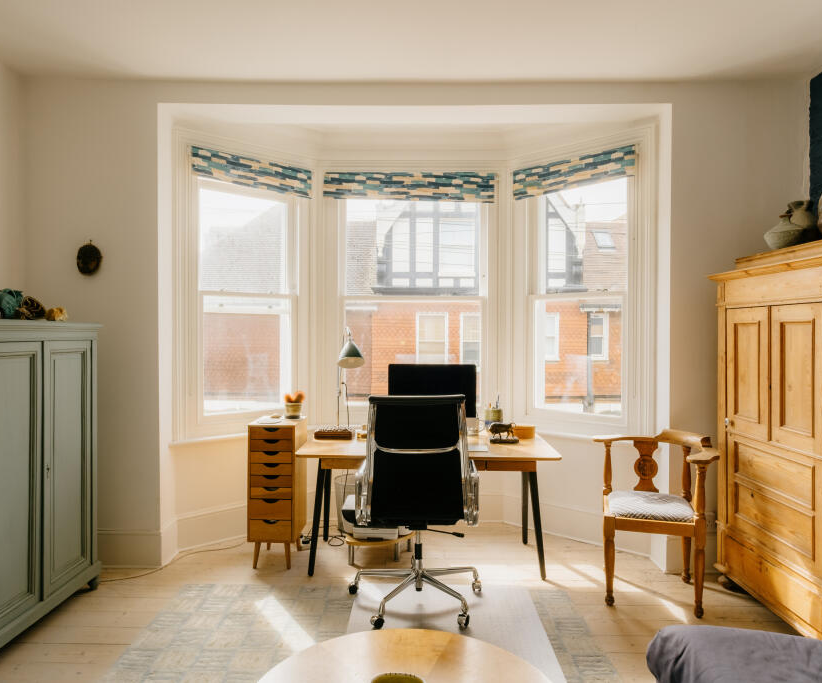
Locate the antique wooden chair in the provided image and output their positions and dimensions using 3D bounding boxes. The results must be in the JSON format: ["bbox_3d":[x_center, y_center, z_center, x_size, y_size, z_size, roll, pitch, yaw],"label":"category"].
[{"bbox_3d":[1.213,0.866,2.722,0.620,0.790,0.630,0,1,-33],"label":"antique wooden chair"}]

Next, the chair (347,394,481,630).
[{"bbox_3d":[0.030,0.757,2.650,0.640,1.010,0.660,0,1,-5],"label":"chair"}]

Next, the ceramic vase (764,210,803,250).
[{"bbox_3d":[1.736,-0.504,2.515,0.165,0.184,0.165,0,1,0],"label":"ceramic vase"}]

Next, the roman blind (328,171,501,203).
[{"bbox_3d":[-0.010,-1.163,4.050,1.290,0.235,0.060,0,0,1],"label":"roman blind"}]

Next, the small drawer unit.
[{"bbox_3d":[-0.825,0.922,3.360,0.280,0.855,0.340,0,0,1],"label":"small drawer unit"}]

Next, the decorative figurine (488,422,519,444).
[{"bbox_3d":[0.578,0.566,3.370,0.190,0.121,0.070,0,0,2],"label":"decorative figurine"}]

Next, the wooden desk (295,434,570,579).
[{"bbox_3d":[0.100,0.989,3.350,1.450,0.722,0.800,0,0,1],"label":"wooden desk"}]

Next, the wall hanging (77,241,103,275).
[{"bbox_3d":[-1.855,-0.484,3.125,0.147,0.203,0.055,0,1,1],"label":"wall hanging"}]

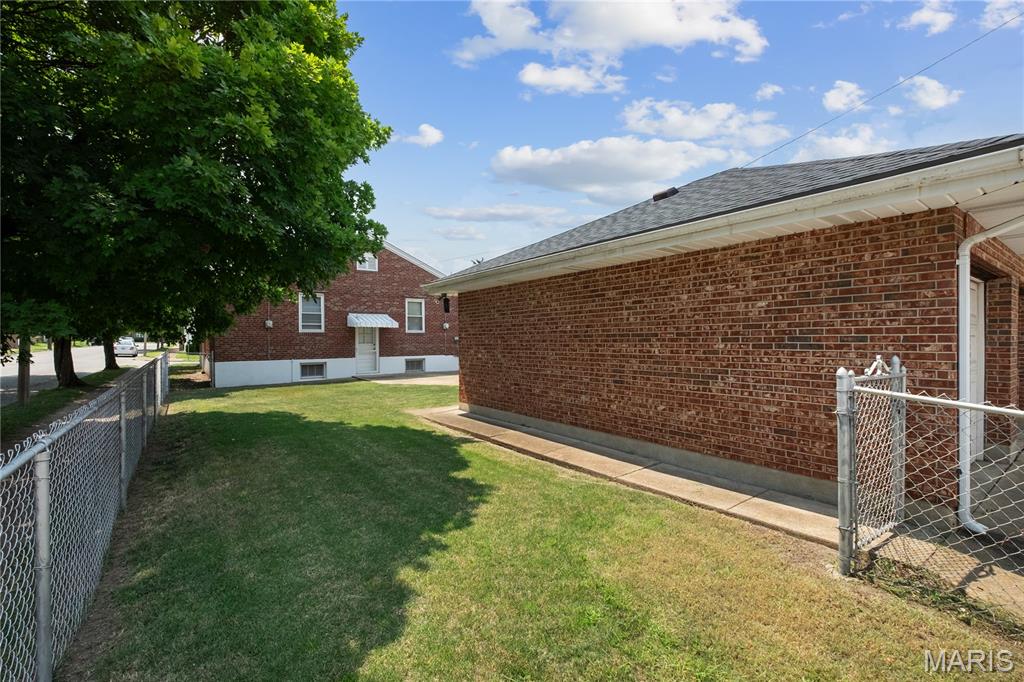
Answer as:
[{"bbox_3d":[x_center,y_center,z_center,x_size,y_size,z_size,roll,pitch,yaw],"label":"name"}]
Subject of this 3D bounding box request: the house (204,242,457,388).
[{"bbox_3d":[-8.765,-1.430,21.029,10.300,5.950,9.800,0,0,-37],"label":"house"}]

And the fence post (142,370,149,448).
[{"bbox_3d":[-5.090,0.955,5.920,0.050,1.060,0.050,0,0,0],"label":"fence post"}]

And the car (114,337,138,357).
[{"bbox_3d":[-41.900,0.850,46.350,1.810,1.570,4.600,0,0,-37],"label":"car"}]

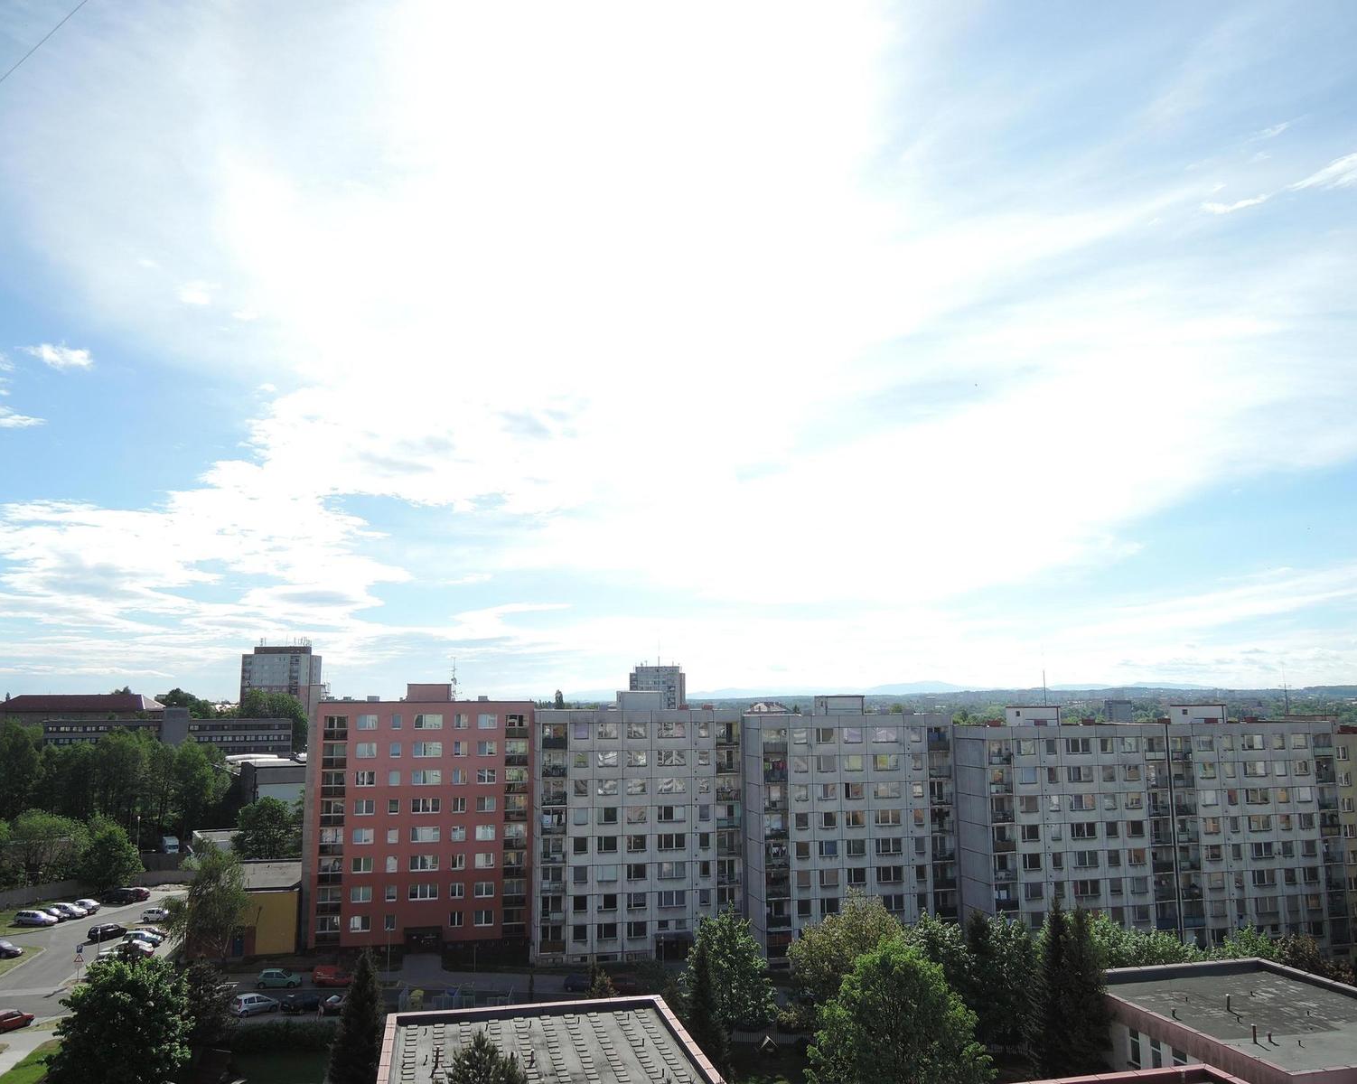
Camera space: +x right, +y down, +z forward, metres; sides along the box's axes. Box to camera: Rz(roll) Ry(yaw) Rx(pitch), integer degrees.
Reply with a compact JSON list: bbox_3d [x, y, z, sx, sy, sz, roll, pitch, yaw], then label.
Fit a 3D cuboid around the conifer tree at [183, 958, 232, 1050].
[{"bbox_3d":[-36.720,35.790,77.610,4.200,6.500,4.200,4,-9,-24],"label":"conifer tree"}]

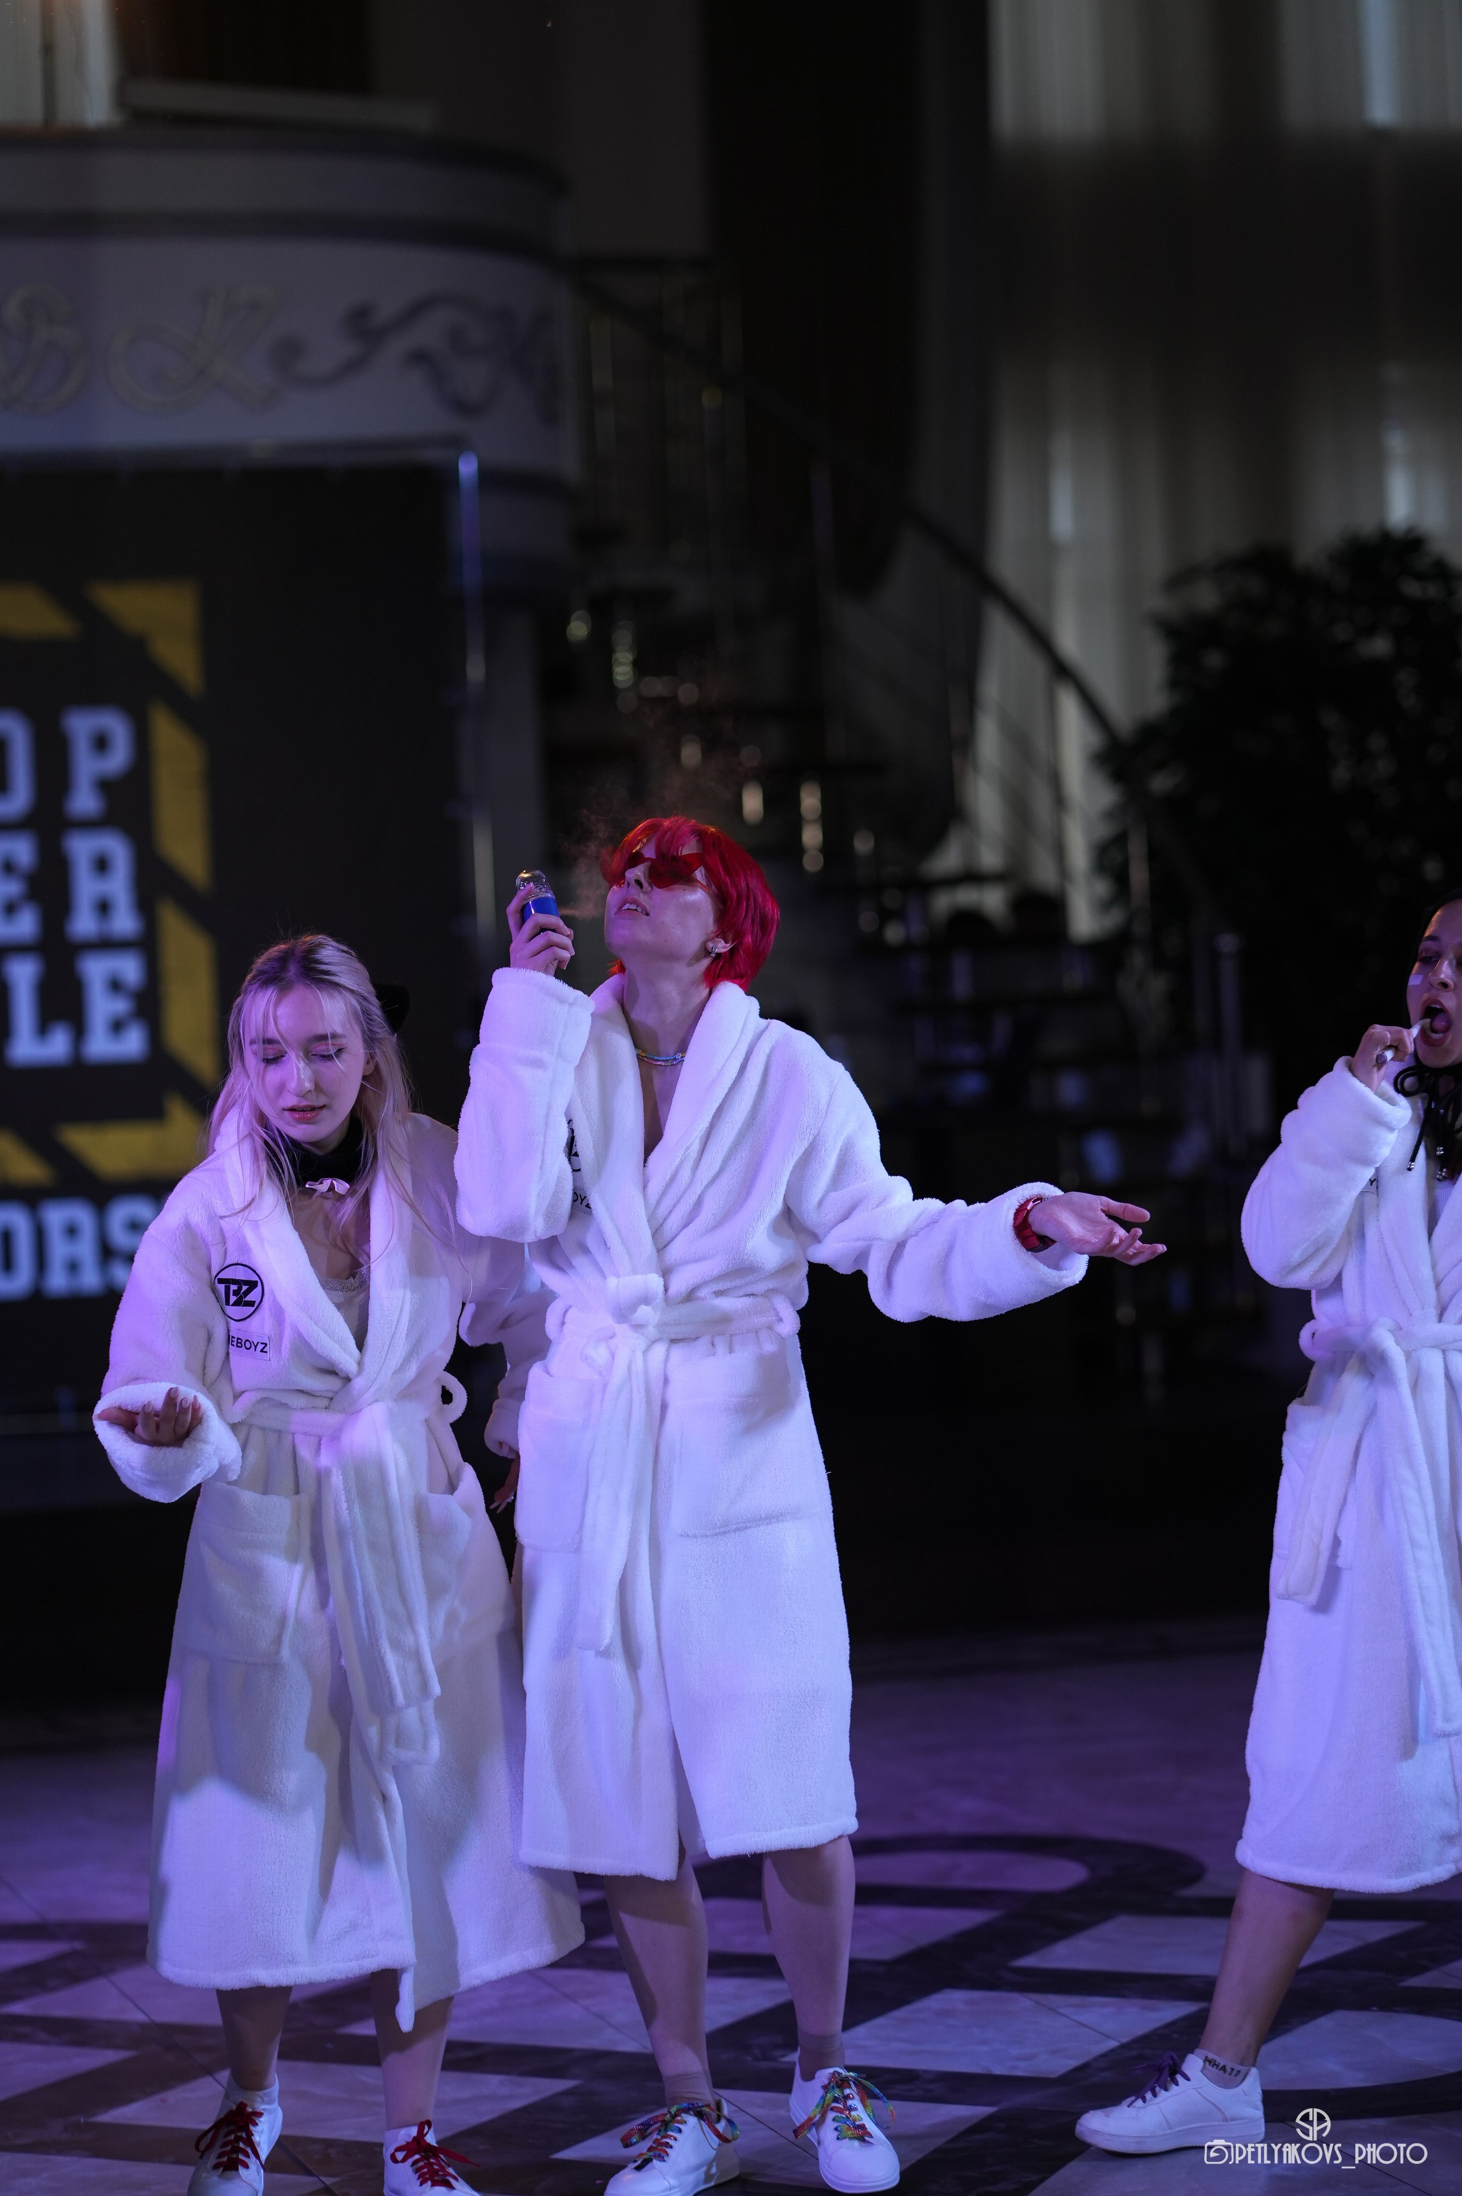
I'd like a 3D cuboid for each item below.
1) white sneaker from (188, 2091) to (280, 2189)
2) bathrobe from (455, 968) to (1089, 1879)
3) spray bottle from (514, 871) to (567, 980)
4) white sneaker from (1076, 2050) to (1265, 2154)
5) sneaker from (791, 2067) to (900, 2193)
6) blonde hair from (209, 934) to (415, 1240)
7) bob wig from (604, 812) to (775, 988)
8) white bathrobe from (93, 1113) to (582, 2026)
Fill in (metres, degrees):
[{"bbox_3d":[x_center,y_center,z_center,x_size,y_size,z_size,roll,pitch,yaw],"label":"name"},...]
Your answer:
[{"bbox_3d":[-0.612,1.309,6.448,0.102,0.118,0.270,-2,1,5],"label":"white sneaker"},{"bbox_3d":[0.051,0.398,6.380,0.760,1.110,0.500,-2,1,10],"label":"bathrobe"},{"bbox_3d":[-0.226,-0.215,6.270,0.045,0.125,0.045,-14,3,1],"label":"spray bottle"},{"bbox_3d":[0.553,1.256,6.531,0.265,0.118,0.102,-3,1,-27],"label":"white sneaker"},{"bbox_3d":[0.134,1.276,6.461,0.102,0.115,0.270,-3,1,-15],"label":"sneaker"},{"bbox_3d":[-0.514,-0.014,6.360,0.250,0.375,0.250,-2,1,8],"label":"blonde hair"},{"bbox_3d":[-0.051,-0.244,6.440,0.190,0.225,0.225,-2,-27,38],"label":"bob wig"},{"bbox_3d":[-0.485,0.566,6.370,0.590,1.110,0.460,-3,1,-3],"label":"white bathrobe"}]

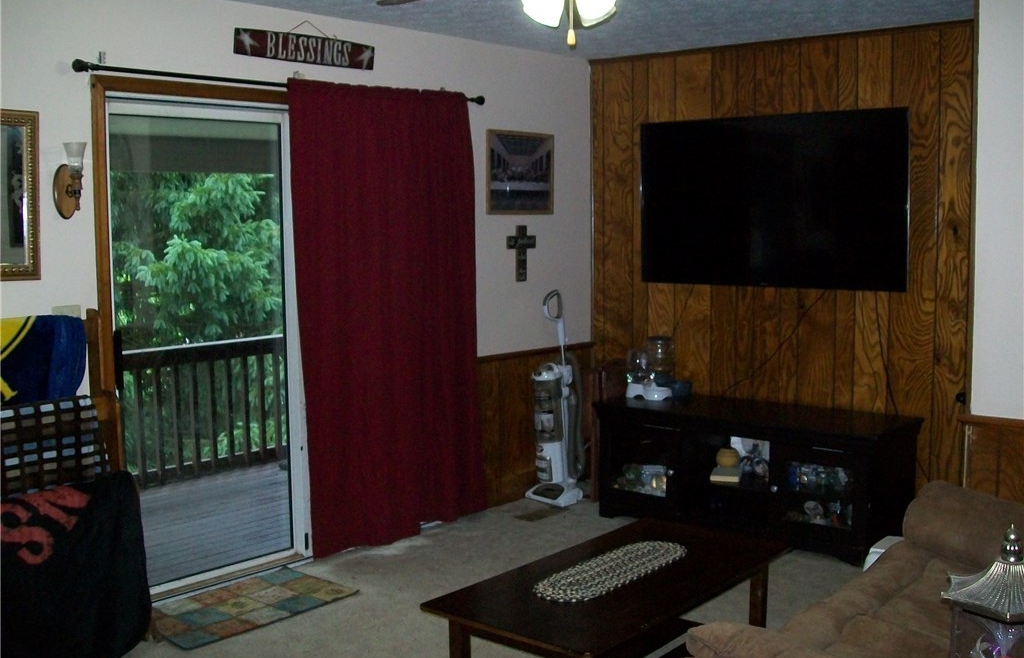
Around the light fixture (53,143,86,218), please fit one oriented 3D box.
[{"bbox_3d":[-1.541,-0.522,3.749,0.140,0.276,0.106,5,8,41],"label":"light fixture"}]

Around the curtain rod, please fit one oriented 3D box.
[{"bbox_3d":[-0.847,-1.033,4.506,0.080,0.070,2.130,5,8,41],"label":"curtain rod"}]

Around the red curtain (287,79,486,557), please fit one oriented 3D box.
[{"bbox_3d":[-0.532,-0.058,4.949,0.100,2.090,1.191,5,8,41],"label":"red curtain"}]

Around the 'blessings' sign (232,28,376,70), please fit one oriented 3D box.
[{"bbox_3d":[-0.867,-1.197,4.567,0.020,0.107,0.762,5,8,41],"label":"'blessings' sign"}]

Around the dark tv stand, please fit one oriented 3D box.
[{"bbox_3d":[1.160,0.686,5.166,1.508,0.593,0.574,5,8,41],"label":"dark tv stand"}]

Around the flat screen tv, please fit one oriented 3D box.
[{"bbox_3d":[1.278,-0.635,5.321,1.468,0.835,0.070,5,8,41],"label":"flat screen tv"}]

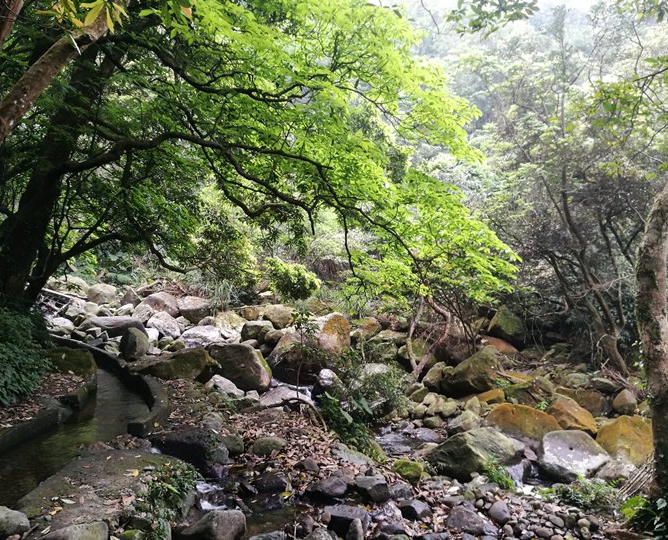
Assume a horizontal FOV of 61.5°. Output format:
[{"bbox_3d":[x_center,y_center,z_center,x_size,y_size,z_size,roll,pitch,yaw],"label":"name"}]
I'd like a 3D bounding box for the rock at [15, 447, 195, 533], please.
[{"bbox_3d":[-1.606,1.592,4.000,1.120,0.360,0.950,0,5,0],"label":"rock"}]

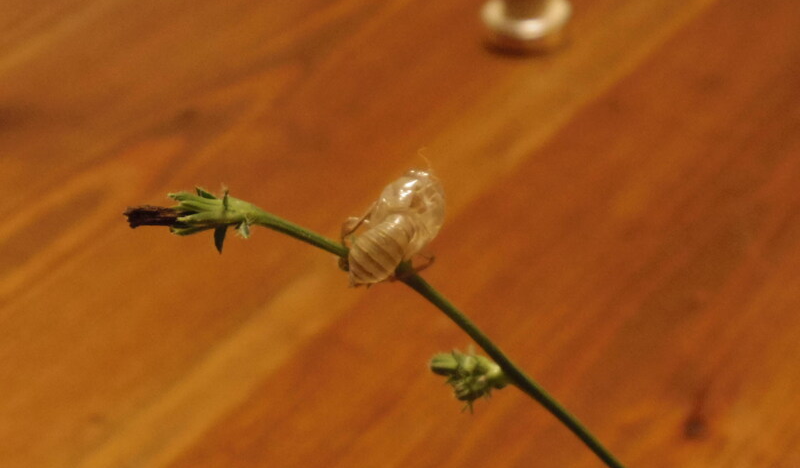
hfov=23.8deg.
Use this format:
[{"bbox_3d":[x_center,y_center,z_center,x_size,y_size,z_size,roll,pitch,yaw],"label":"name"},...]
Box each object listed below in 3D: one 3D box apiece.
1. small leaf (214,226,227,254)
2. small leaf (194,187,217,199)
[{"bbox_3d":[-0.030,0.001,0.321,0.002,0.001,0.005,3,90,-5],"label":"small leaf"},{"bbox_3d":[-0.033,-0.007,0.322,0.004,0.001,0.002,30,88,0],"label":"small leaf"}]

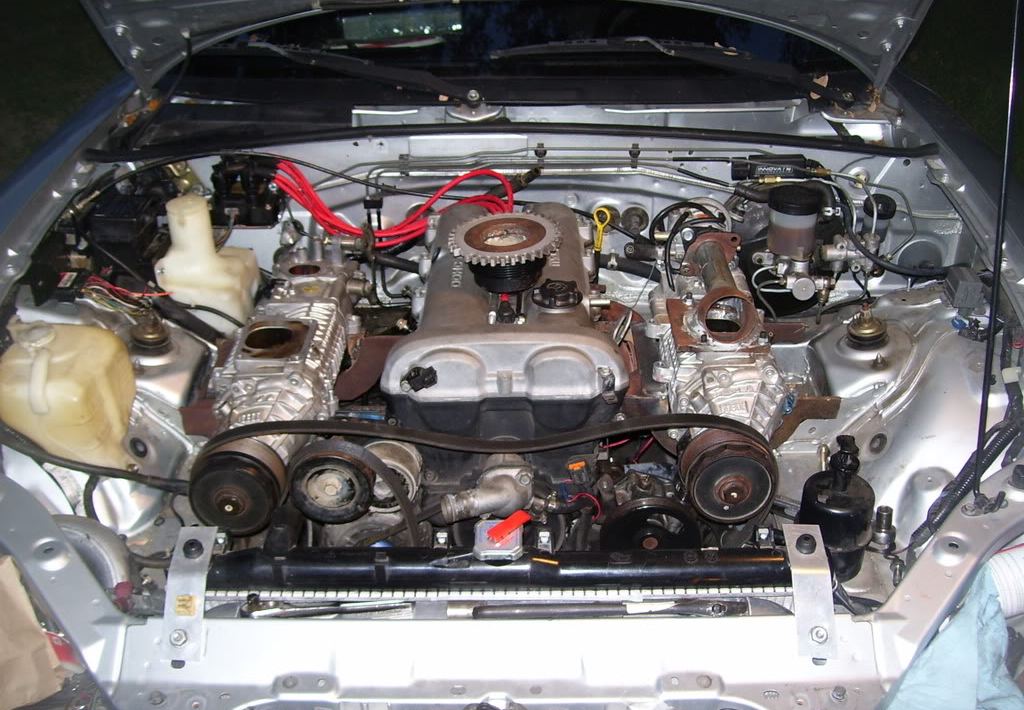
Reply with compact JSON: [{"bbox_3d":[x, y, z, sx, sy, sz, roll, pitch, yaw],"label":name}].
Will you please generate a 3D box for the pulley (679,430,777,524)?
[{"bbox_3d":[0.247,0.142,1.221,0.102,0.100,0.050,0,29,0],"label":"pulley"}]

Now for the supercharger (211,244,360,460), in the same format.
[{"bbox_3d":[-0.281,0.022,1.387,0.160,0.160,0.350,0,29,0],"label":"supercharger"}]

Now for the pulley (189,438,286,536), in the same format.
[{"bbox_3d":[-0.317,0.155,1.233,0.102,0.100,0.050,0,29,0],"label":"pulley"}]

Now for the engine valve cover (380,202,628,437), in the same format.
[{"bbox_3d":[-0.009,-0.068,1.498,0.295,0.135,0.485,0,29,0],"label":"engine valve cover"}]

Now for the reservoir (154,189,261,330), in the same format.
[{"bbox_3d":[-0.448,-0.132,1.552,0.150,0.195,0.140,0,29,0],"label":"reservoir"}]

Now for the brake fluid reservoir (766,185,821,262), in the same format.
[{"bbox_3d":[0.393,-0.184,1.487,0.070,0.086,0.070,0,29,0],"label":"brake fluid reservoir"}]

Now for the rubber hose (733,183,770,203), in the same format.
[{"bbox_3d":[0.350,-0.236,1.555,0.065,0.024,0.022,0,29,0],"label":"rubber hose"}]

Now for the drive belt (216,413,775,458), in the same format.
[{"bbox_3d":[-0.035,0.092,1.208,0.640,0.048,0.020,0,29,0],"label":"drive belt"}]

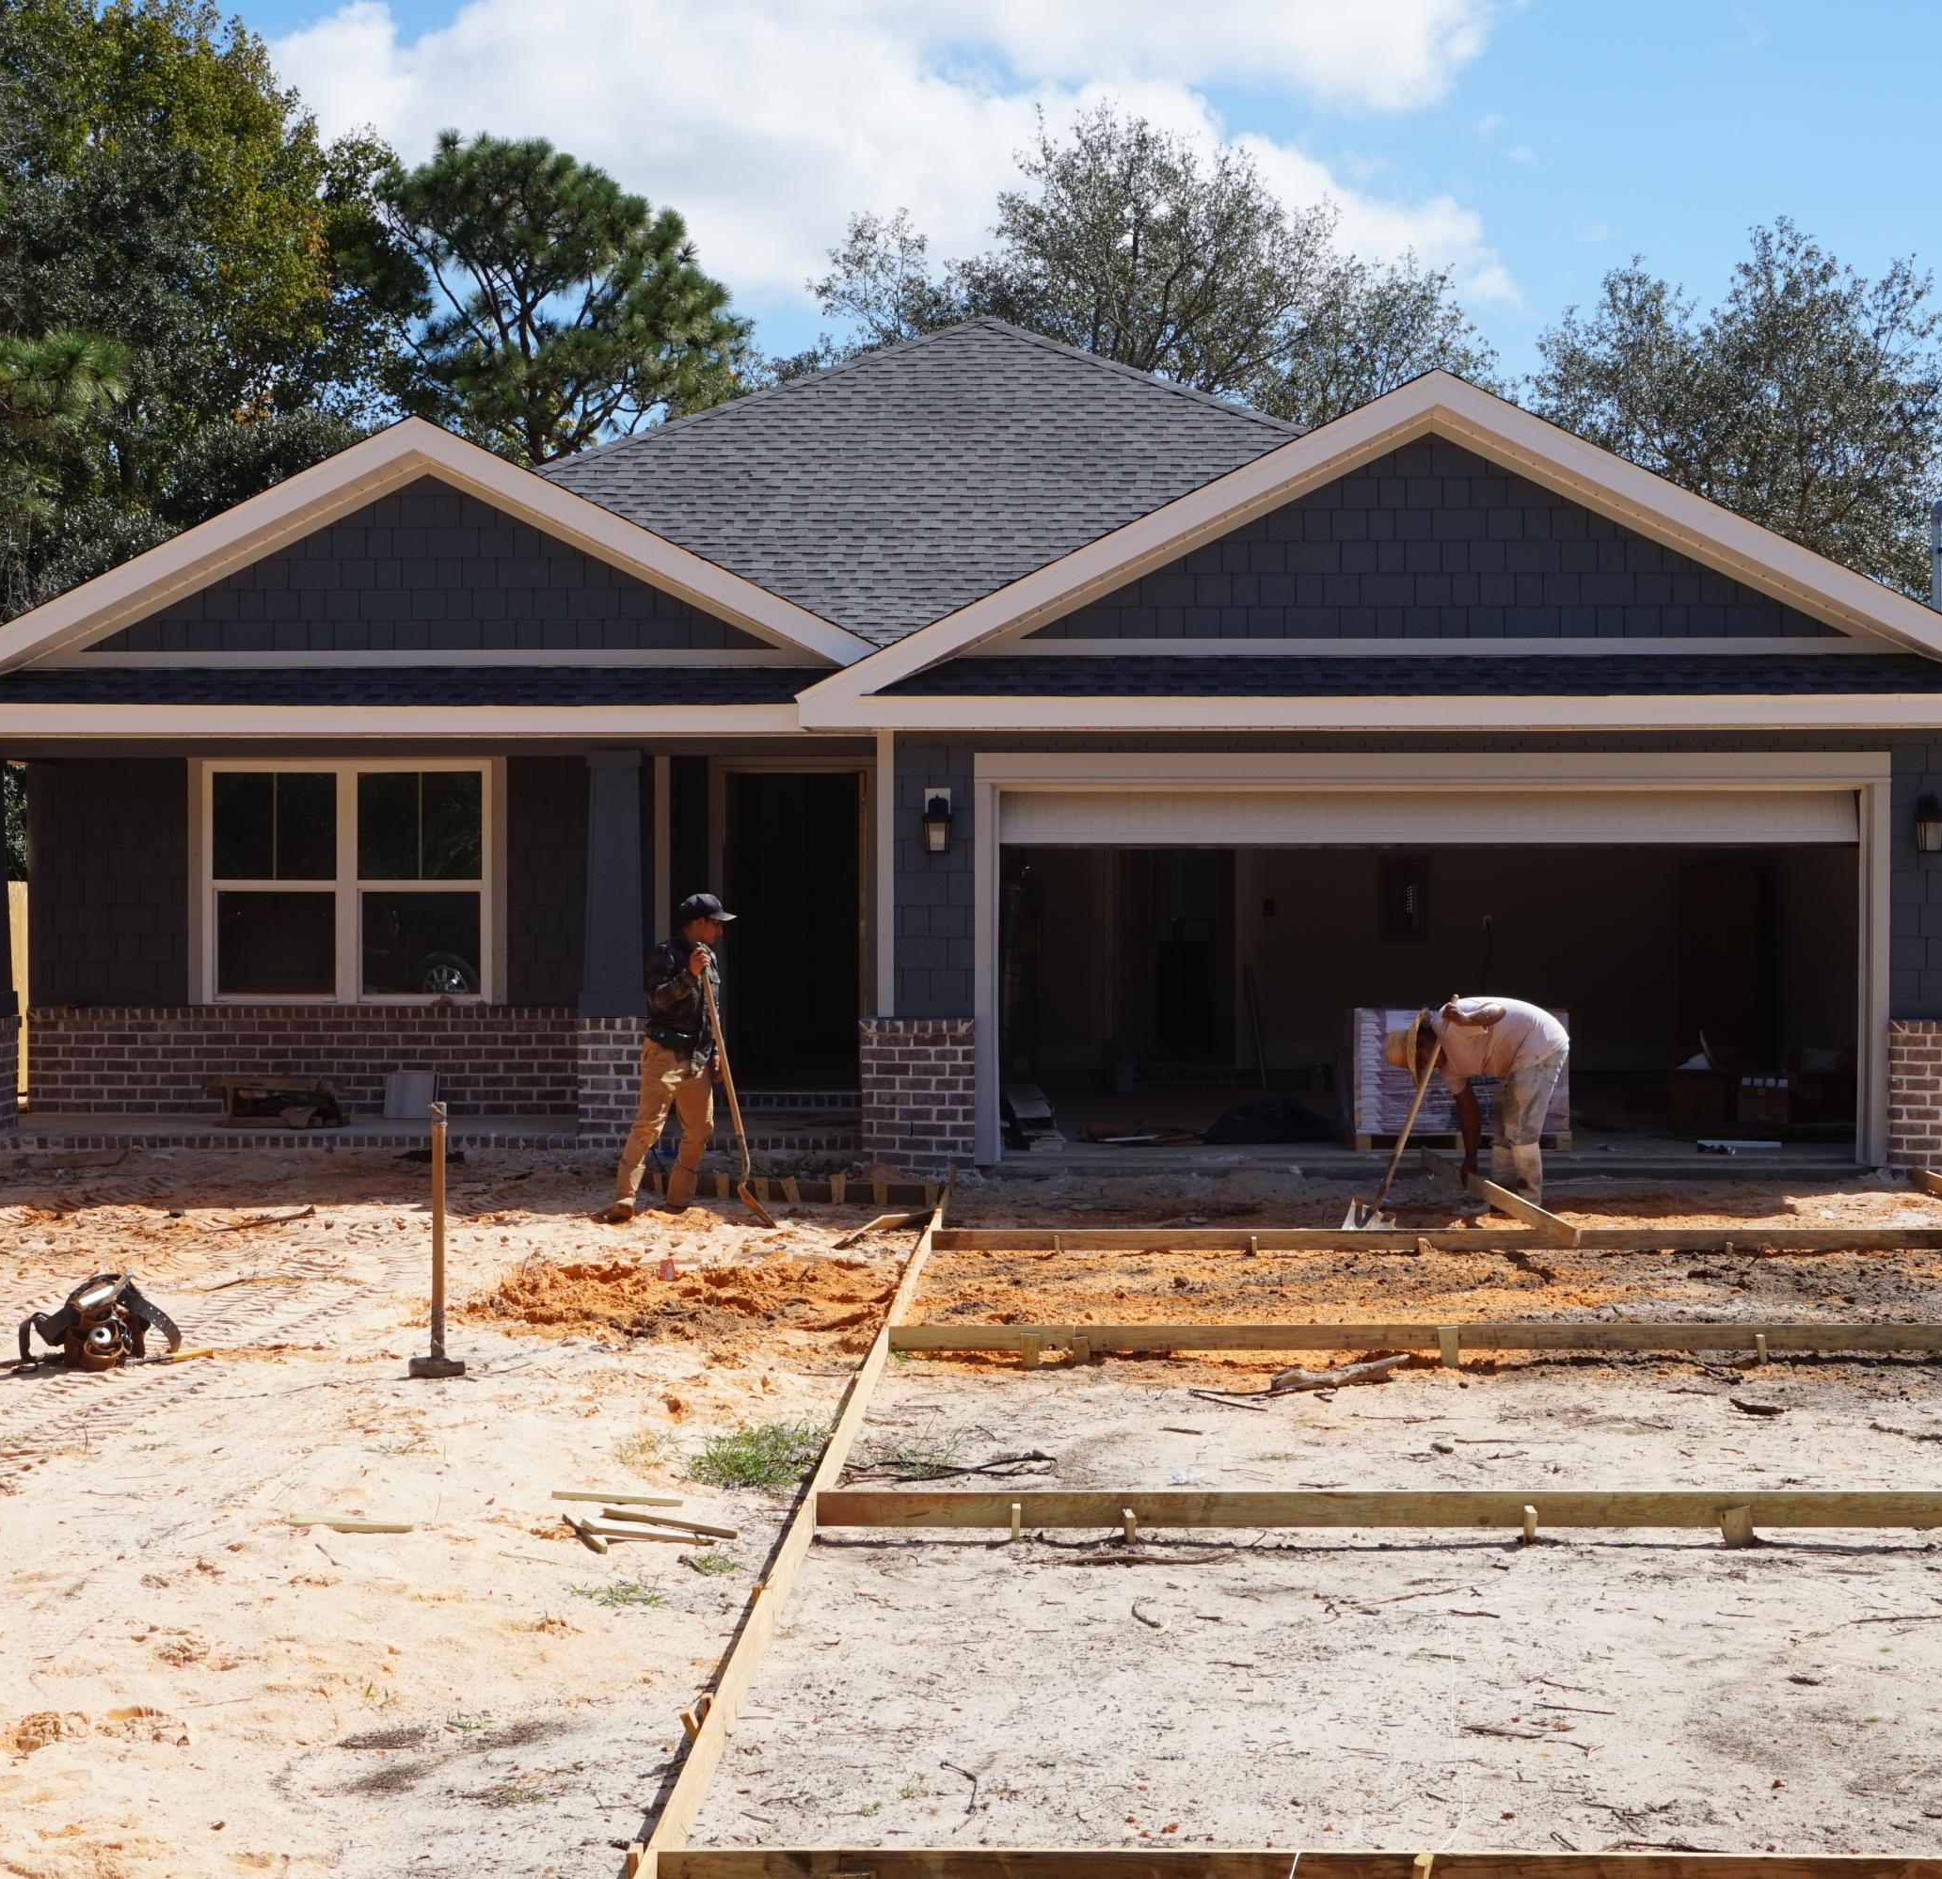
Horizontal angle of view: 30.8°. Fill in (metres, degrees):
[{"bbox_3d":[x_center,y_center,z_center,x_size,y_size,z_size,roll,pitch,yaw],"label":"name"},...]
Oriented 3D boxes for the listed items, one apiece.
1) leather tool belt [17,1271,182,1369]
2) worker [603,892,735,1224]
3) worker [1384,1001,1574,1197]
[{"bbox_3d":[-3.026,1.326,12.250,0.540,0.300,0.300,0,0,0],"label":"leather tool belt"},{"bbox_3d":[-1.525,0.601,17.800,0.600,1.650,0.500,0,0,12],"label":"worker"},{"bbox_3d":[2.584,0.838,18.000,0.900,1.080,0.520,0,0,-9],"label":"worker"}]

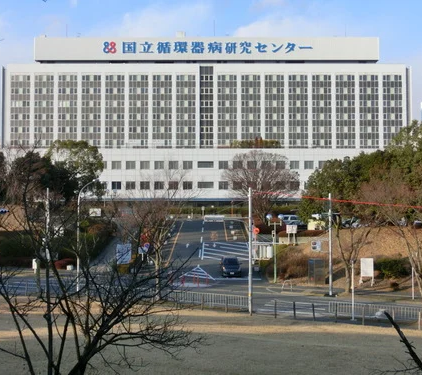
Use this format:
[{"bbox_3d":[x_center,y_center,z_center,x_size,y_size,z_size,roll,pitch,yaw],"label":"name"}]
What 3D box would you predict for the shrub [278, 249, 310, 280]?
[{"bbox_3d":[7.413,6.892,61.000,2.900,2.750,2.600,0,-2,0],"label":"shrub"}]

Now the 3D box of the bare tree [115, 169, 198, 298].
[{"bbox_3d":[-3.861,3.320,49.000,6.100,9.500,6.000,0,-2,0],"label":"bare tree"}]

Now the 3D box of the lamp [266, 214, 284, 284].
[{"bbox_3d":[5.590,5.241,59.300,1.600,6.100,0.500,0,-2,0],"label":"lamp"}]

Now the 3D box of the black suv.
[{"bbox_3d":[1.803,7.176,61.200,1.760,1.600,4.200,0,-2,-2],"label":"black suv"}]

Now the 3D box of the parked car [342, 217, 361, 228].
[{"bbox_3d":[18.115,4.434,86.000,4.200,1.500,1.700,1,-2,-38],"label":"parked car"}]

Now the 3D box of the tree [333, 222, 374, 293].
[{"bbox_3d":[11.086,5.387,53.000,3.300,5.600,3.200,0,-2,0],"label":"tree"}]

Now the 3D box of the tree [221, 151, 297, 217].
[{"bbox_3d":[6.635,0.000,91.000,10.300,10.000,9.800,0,-2,0],"label":"tree"}]

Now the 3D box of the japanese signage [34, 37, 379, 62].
[{"bbox_3d":[-1.101,-36.182,178.000,90.500,6.300,2.000,0,-2,0],"label":"japanese signage"}]

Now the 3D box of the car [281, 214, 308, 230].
[{"bbox_3d":[10.629,4.459,88.000,4.200,1.680,1.720,-2,-2,44],"label":"car"}]

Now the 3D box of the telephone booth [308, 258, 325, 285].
[{"bbox_3d":[9.111,7.231,58.300,1.050,2.200,1.050,1,-2,-18],"label":"telephone booth"}]

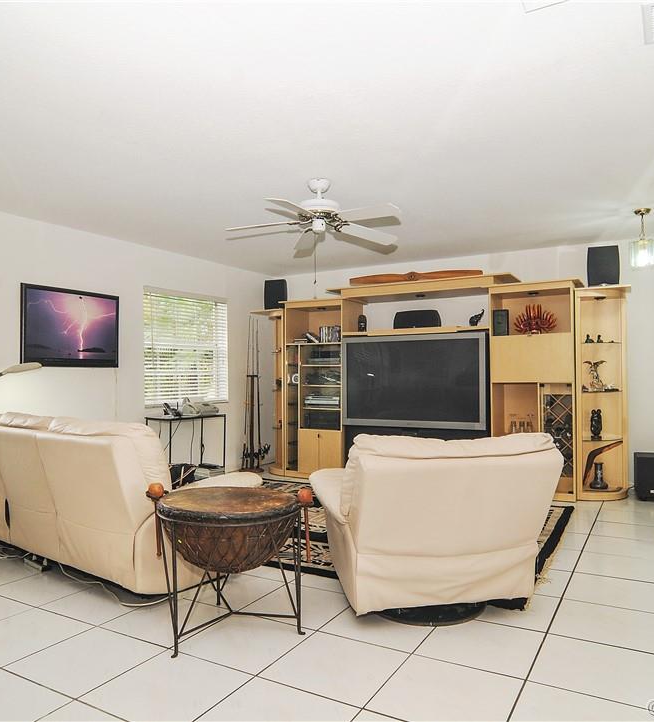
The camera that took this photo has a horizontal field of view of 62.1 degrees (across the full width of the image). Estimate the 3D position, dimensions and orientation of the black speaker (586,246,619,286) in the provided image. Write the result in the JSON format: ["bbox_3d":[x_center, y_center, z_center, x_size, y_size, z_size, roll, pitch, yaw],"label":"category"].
[{"bbox_3d":[2.631,-0.877,5.160,0.263,0.370,0.195,-1,-1,30],"label":"black speaker"}]

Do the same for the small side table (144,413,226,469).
[{"bbox_3d":[-1.413,0.991,6.029,0.333,0.740,1.207,-1,-1,30],"label":"small side table"}]

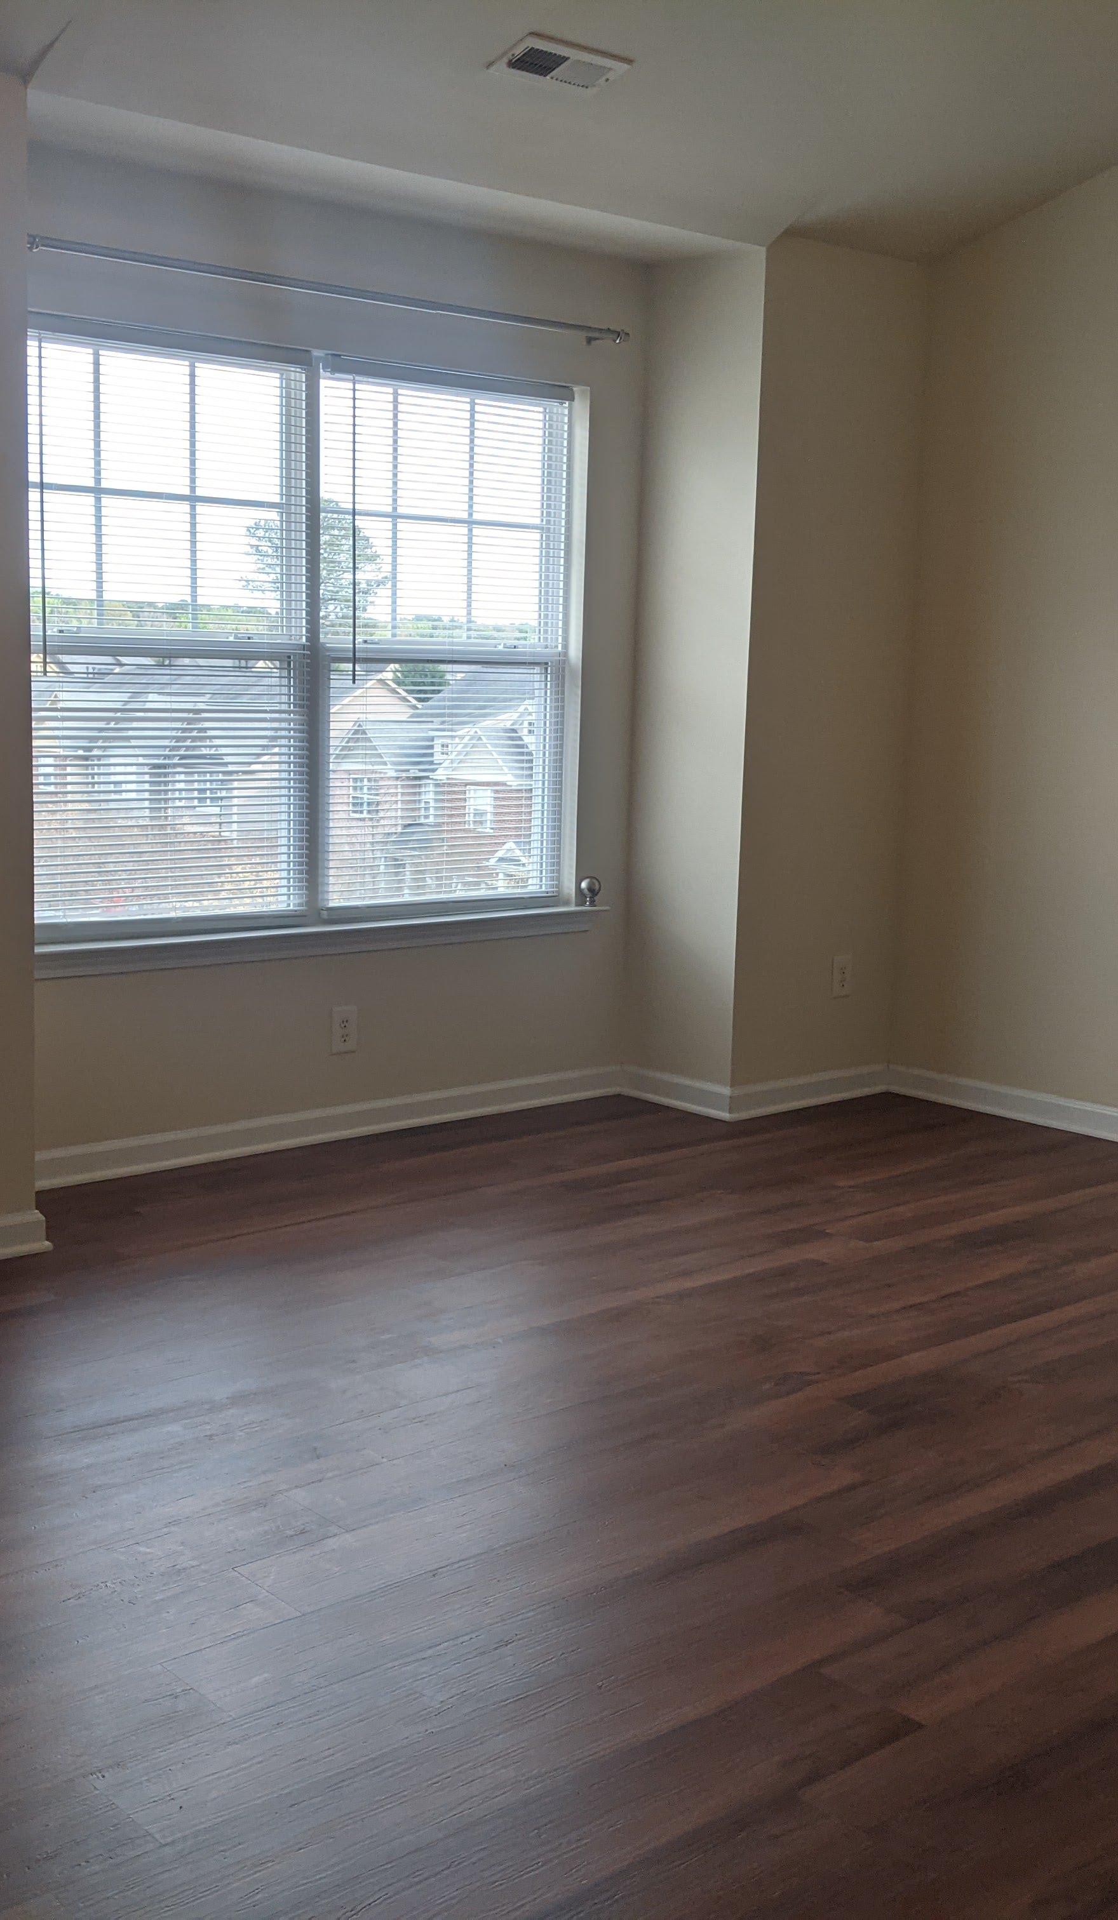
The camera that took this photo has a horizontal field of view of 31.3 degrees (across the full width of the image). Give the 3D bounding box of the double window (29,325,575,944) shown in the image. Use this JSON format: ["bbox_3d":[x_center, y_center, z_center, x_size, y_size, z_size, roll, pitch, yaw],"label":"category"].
[{"bbox_3d":[-0.626,-0.833,5.261,1.770,1.475,0.110,-5,10,-40],"label":"double window"}]

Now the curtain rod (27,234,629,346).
[{"bbox_3d":[-0.550,-1.681,5.062,1.900,0.050,0.110,-5,10,-40],"label":"curtain rod"}]

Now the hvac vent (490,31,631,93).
[{"bbox_3d":[0.008,-1.903,4.245,0.290,0.025,0.152,-5,-5,-40],"label":"hvac vent"}]

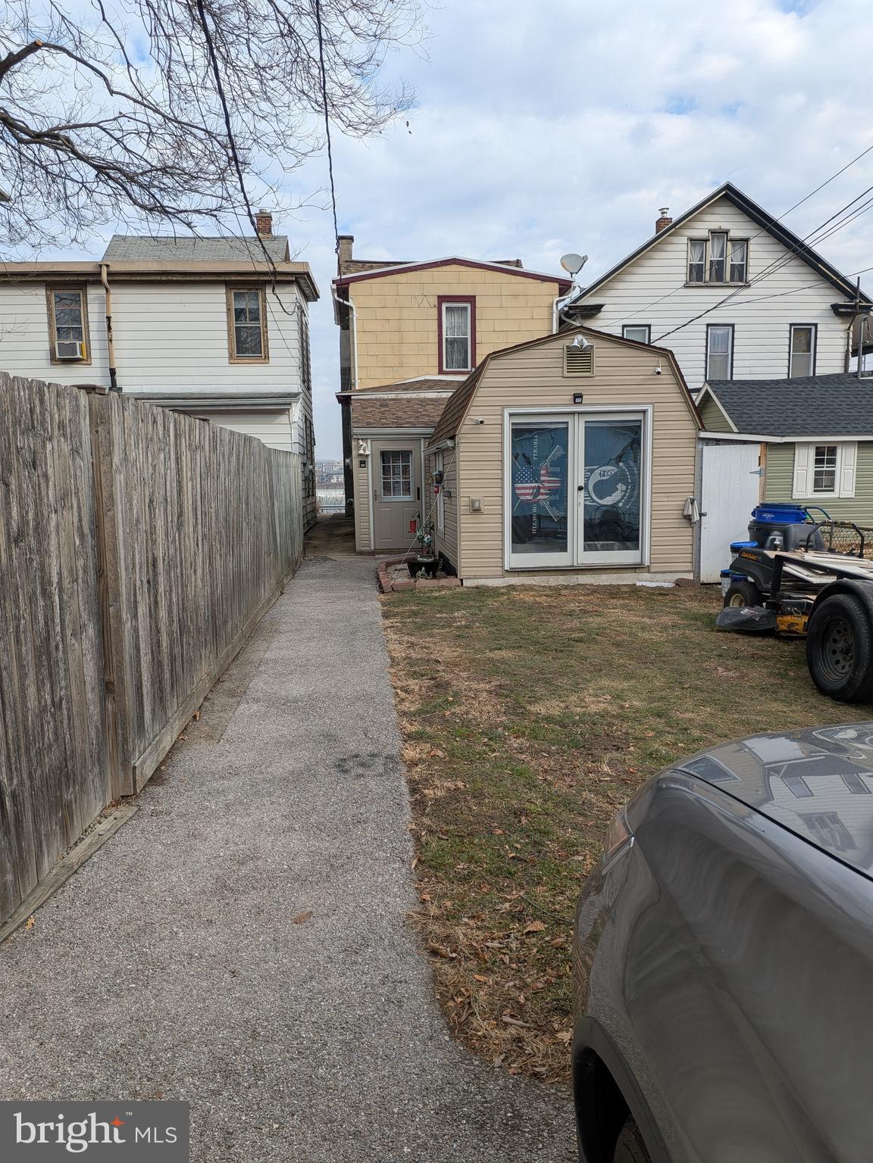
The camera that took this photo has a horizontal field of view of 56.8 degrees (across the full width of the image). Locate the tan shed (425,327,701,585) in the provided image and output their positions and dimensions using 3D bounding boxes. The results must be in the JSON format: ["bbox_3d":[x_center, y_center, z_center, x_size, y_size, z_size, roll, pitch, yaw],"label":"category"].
[{"bbox_3d":[1.620,-1.890,12.705,3.270,3.290,4.750,-2,8,-4],"label":"tan shed"}]

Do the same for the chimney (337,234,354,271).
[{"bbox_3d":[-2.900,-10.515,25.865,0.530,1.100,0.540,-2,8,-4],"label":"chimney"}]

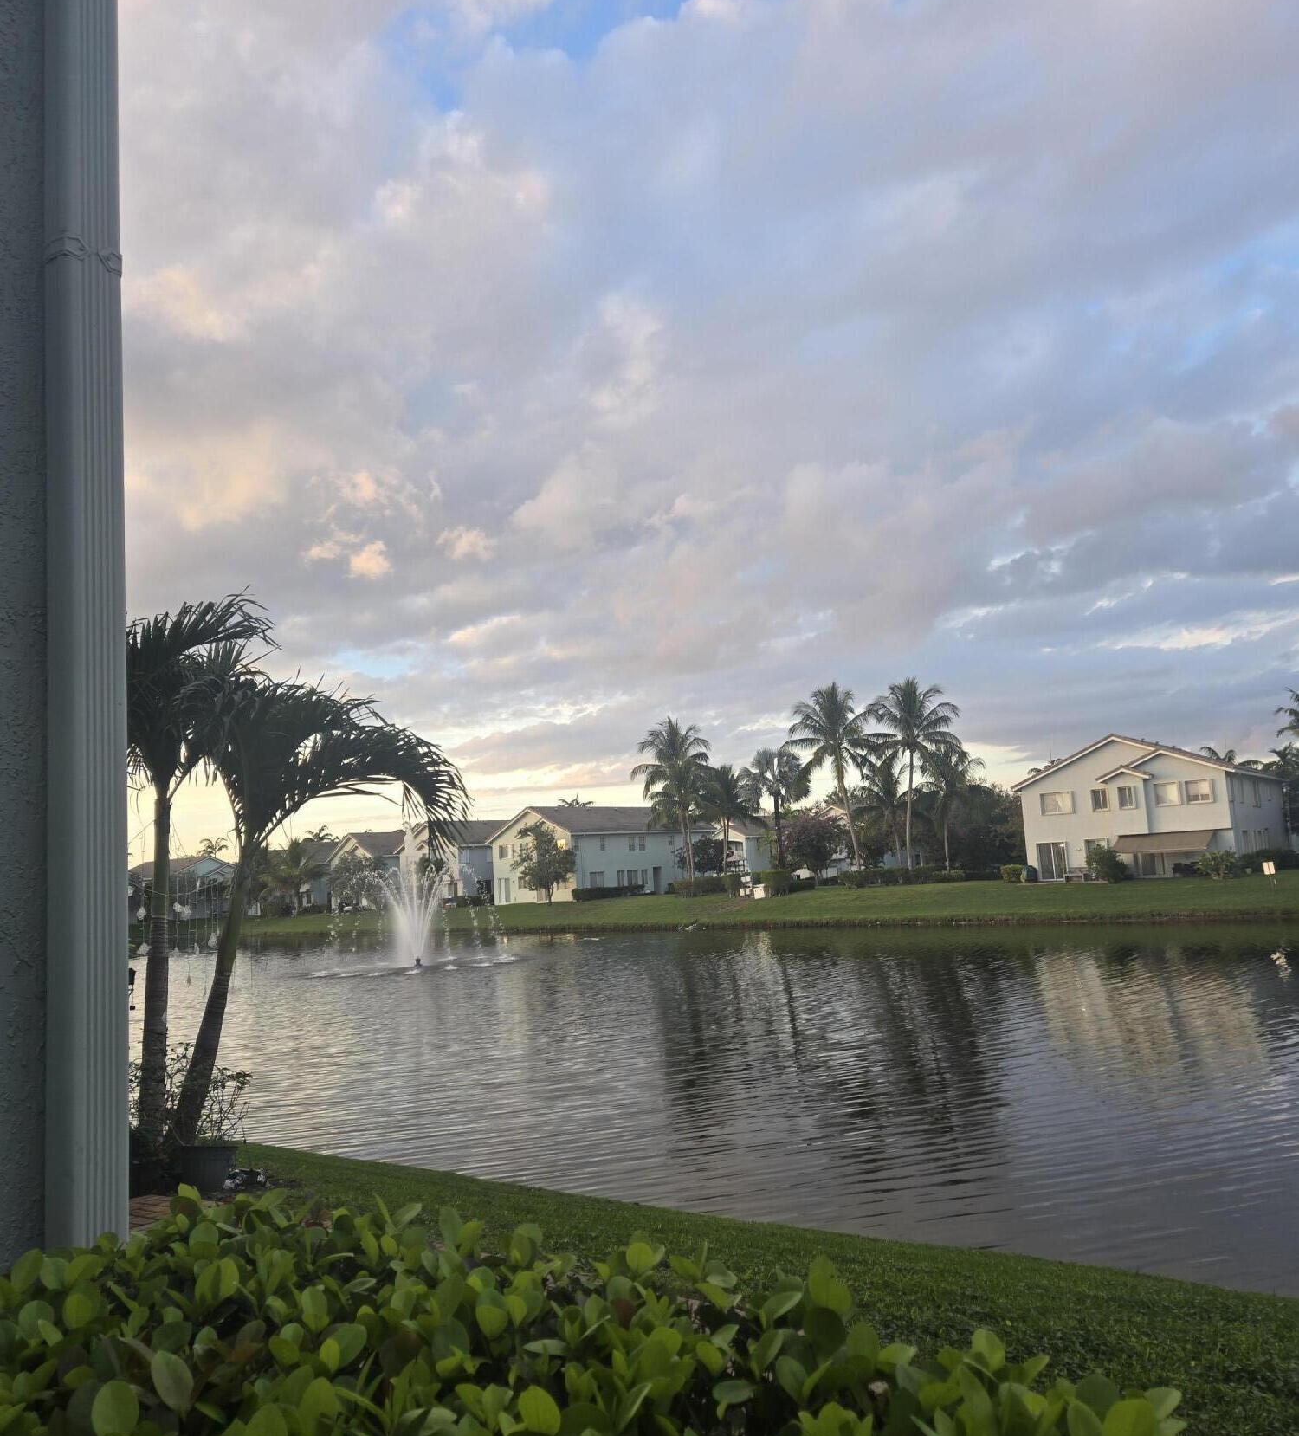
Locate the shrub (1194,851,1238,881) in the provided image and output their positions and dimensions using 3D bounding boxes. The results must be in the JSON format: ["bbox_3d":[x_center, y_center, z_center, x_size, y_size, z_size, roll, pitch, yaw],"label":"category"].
[{"bbox_3d":[32.159,8.318,65.200,2.400,1.690,2.100,-8,-9,25],"label":"shrub"}]

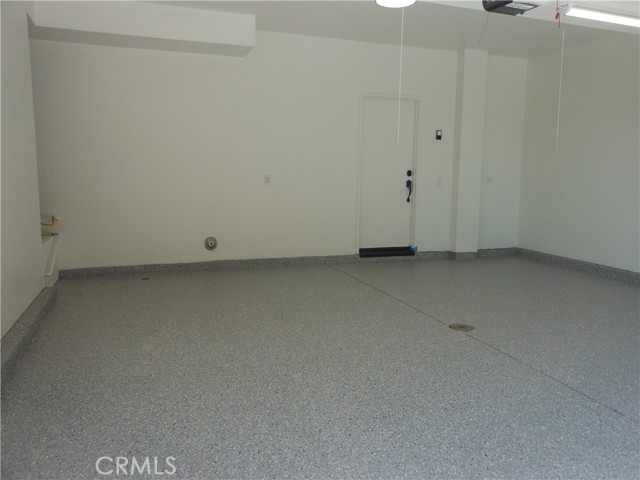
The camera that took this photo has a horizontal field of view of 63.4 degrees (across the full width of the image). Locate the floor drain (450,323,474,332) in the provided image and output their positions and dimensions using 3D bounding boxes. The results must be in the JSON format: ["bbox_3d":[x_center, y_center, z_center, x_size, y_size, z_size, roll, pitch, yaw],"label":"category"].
[{"bbox_3d":[1.184,0.735,4.329,0.205,0.015,0.205,1,8,0],"label":"floor drain"}]

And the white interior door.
[{"bbox_3d":[0.923,-0.907,7.189,0.850,2.030,0.055,-2,8,-20],"label":"white interior door"}]

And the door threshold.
[{"bbox_3d":[0.943,0.172,7.273,0.845,0.110,0.130,-2,8,-20],"label":"door threshold"}]

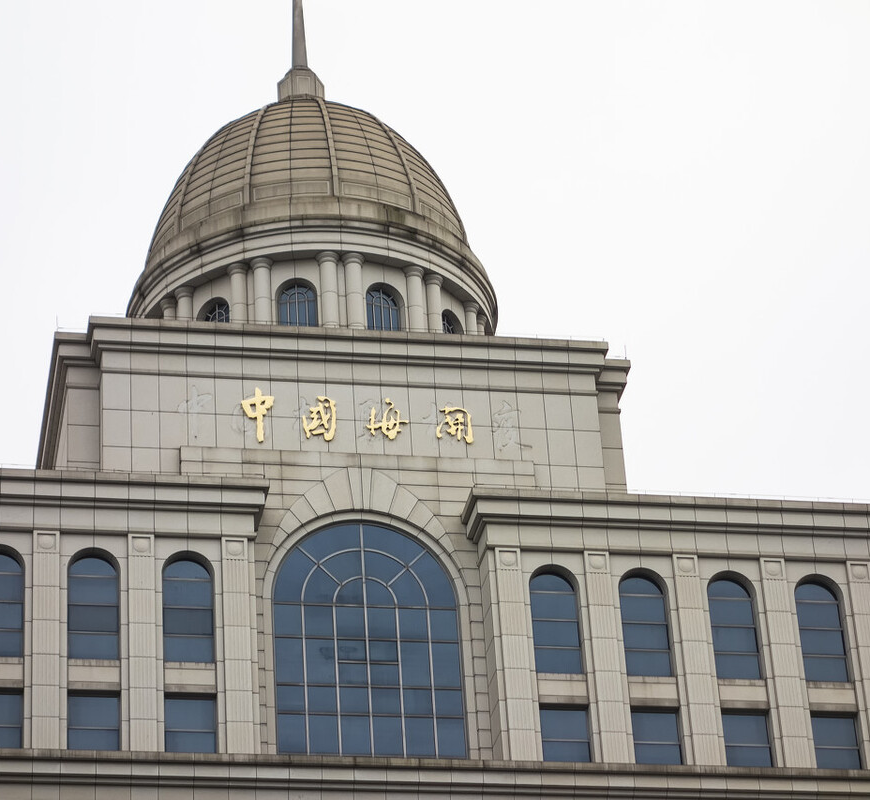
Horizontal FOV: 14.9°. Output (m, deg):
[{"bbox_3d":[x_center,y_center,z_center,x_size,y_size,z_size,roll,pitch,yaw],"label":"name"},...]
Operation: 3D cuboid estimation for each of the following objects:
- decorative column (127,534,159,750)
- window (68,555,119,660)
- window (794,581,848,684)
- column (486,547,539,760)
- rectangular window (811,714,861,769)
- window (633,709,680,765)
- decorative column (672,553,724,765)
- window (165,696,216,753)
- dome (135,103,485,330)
[{"bbox_3d":[-10.119,8.372,115.216,0.957,8.321,0.264,3,-30,-11],"label":"decorative column"},{"bbox_3d":[-11.958,7.286,116.256,1.782,4.042,0.165,3,-30,-11],"label":"window"},{"bbox_3d":[13.628,8.171,117.408,1.630,3.873,0.250,3,-32,-11],"label":"window"},{"bbox_3d":[2.825,8.978,117.779,0.957,8.321,0.264,3,-30,-11],"label":"column"},{"bbox_3d":[14.002,12.079,117.127,1.723,2.048,0.250,3,-30,-11],"label":"rectangular window"},{"bbox_3d":[7.633,11.783,115.864,1.723,2.048,0.250,3,-30,-11],"label":"window"},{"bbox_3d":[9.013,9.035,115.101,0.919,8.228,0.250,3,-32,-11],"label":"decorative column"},{"bbox_3d":[-8.109,10.994,110.998,1.756,2.057,0.250,3,-32,-11],"label":"window"},{"bbox_3d":[-4.975,-5.718,132.525,14.464,14.784,14.464,3,-32,-11],"label":"dome"}]

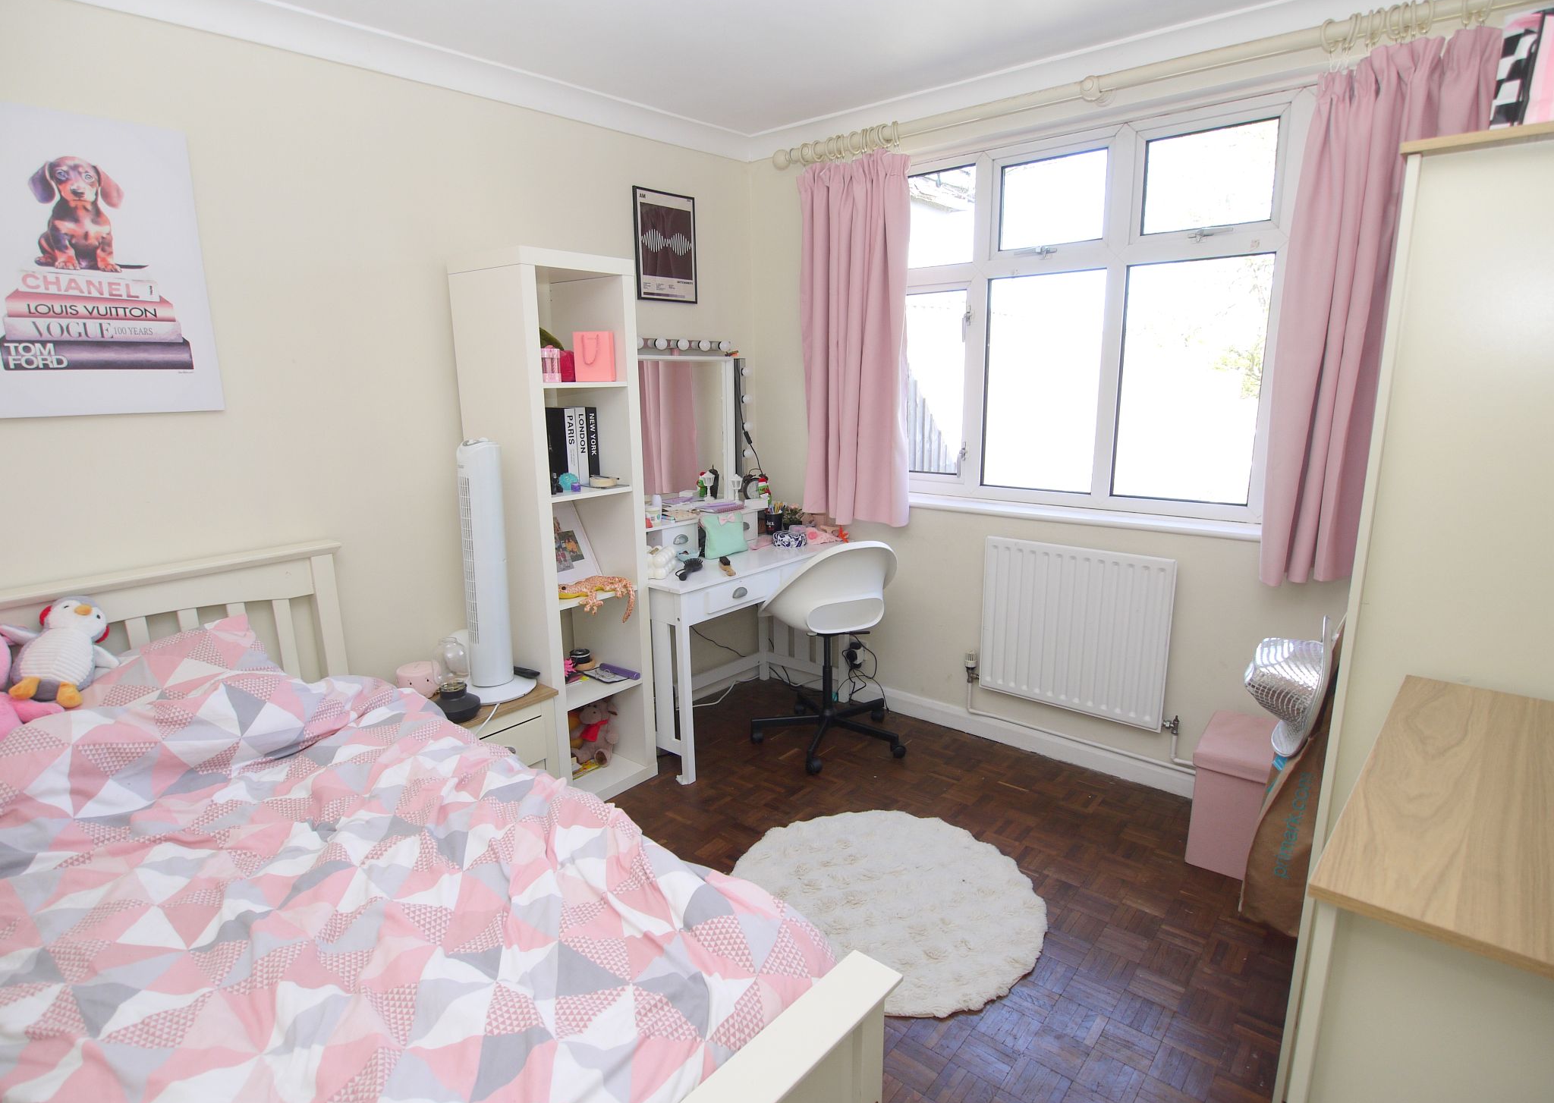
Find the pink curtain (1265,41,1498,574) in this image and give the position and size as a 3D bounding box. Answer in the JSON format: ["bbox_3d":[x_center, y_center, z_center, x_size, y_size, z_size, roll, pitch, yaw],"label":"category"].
[{"bbox_3d":[1.607,-0.575,2.176,0.380,1.395,0.120,10,17,41],"label":"pink curtain"}]

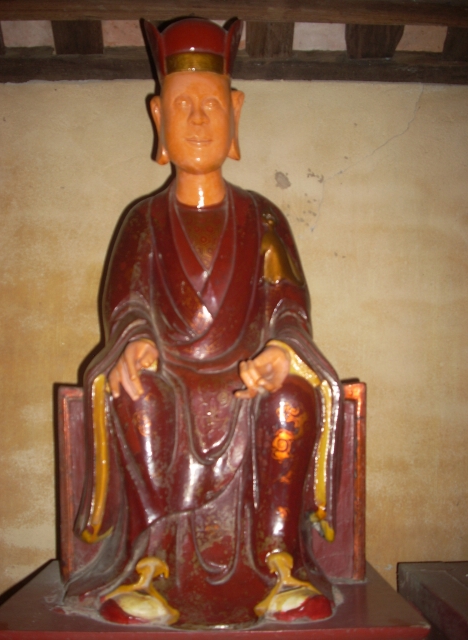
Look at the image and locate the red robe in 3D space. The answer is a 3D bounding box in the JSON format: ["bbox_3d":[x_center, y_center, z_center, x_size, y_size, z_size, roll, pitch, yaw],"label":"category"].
[{"bbox_3d":[-0.050,0.110,1.575,0.570,0.970,0.530,0,-8,-3],"label":"red robe"}]

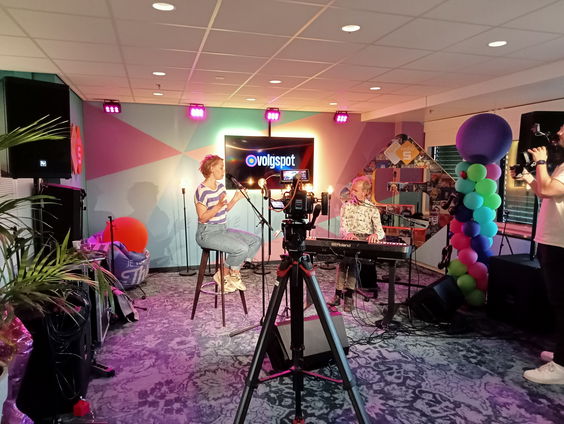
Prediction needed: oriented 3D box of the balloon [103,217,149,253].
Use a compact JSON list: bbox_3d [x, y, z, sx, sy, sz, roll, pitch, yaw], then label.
[{"bbox_3d":[-1.967,0.347,5.750,0.562,0.573,0.562,-1,5,-18],"label":"balloon"}]

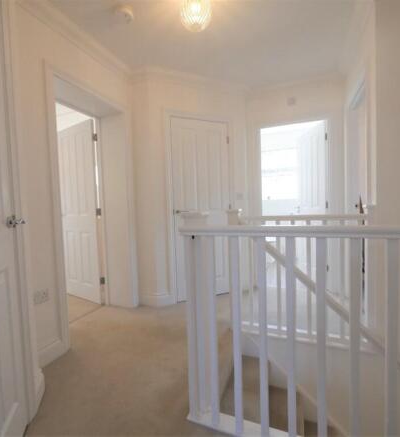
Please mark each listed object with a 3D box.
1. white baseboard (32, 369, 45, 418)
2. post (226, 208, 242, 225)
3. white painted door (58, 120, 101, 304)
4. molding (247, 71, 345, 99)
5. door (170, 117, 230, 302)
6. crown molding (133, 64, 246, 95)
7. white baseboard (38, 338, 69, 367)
[{"bbox_3d":[-0.881,0.931,1.268,0.022,0.130,0.218,-3,3,-19],"label":"white baseboard"},{"bbox_3d":[0.312,0.426,1.994,0.105,0.995,0.105,-1,3,21],"label":"post"},{"bbox_3d":[-1.410,-0.052,2.739,0.757,1.981,0.040,0,3,33],"label":"white painted door"},{"bbox_3d":[1.029,-1.514,2.630,1.040,0.095,0.095,-1,3,19],"label":"molding"},{"bbox_3d":[0.020,-0.097,2.683,0.682,1.981,0.040,-3,3,-23],"label":"door"},{"bbox_3d":[0.028,-1.478,2.568,1.180,0.095,0.100,-3,3,-23],"label":"crown molding"},{"bbox_3d":[-1.033,0.923,1.628,0.020,0.124,0.240,-1,3,21],"label":"white baseboard"}]

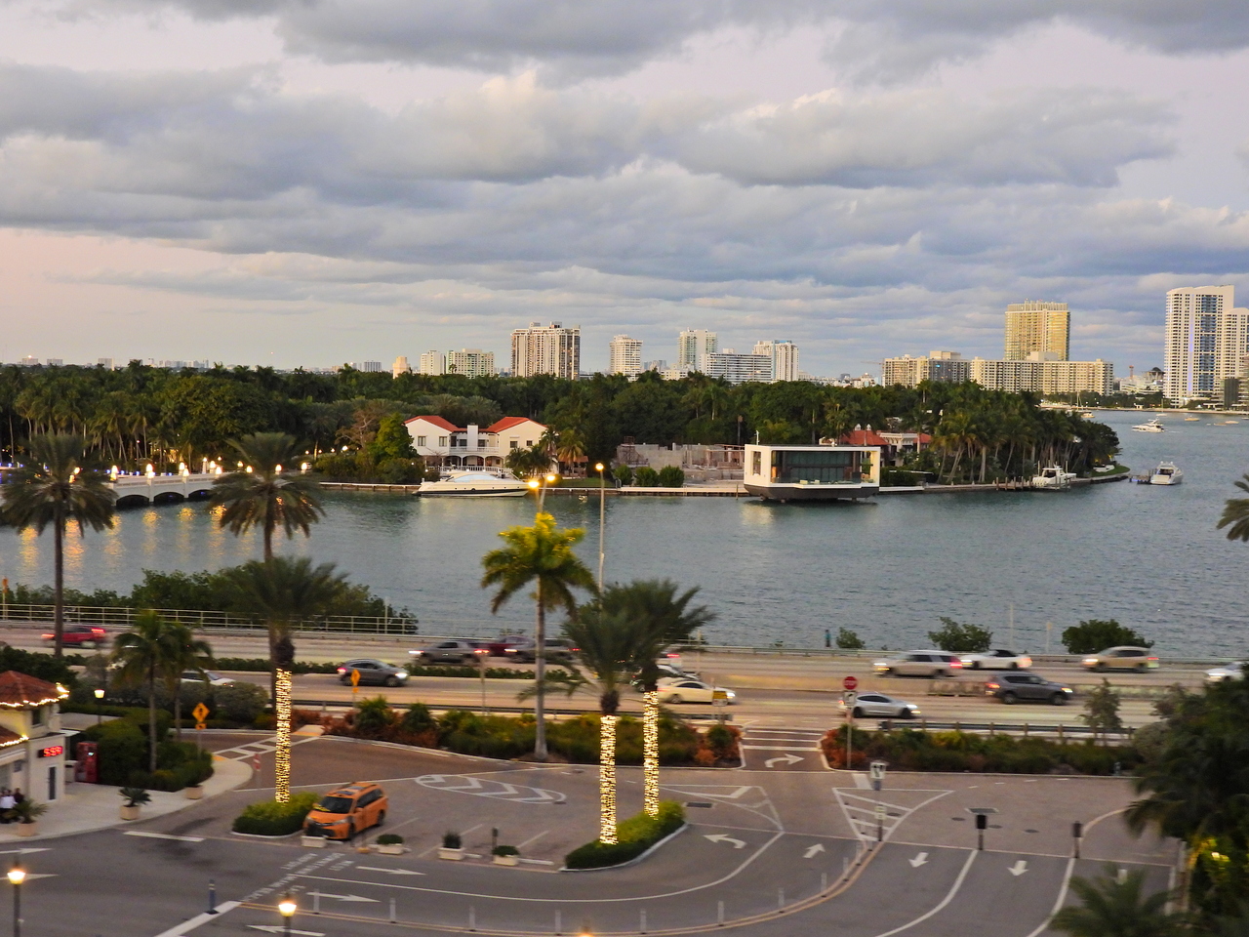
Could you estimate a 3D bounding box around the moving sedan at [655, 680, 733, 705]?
[{"bbox_3d":[4.540,13.708,111.814,4.750,1.450,1.850,1,3,5],"label":"moving sedan"}]

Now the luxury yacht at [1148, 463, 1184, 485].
[{"bbox_3d":[127.620,1.101,424.000,4.200,5.000,12.300,3,4,37],"label":"luxury yacht"}]

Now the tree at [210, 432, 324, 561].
[{"bbox_3d":[-20.379,6.175,102.807,6.500,16.525,6.500,1,3,0],"label":"tree"}]

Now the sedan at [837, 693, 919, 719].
[{"bbox_3d":[15.185,14.116,108.217,4.720,1.450,1.860,1,3,3],"label":"sedan"}]

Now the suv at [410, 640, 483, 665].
[{"bbox_3d":[-12.057,12.611,124.815,4.850,1.720,1.920,1,3,5],"label":"suv"}]

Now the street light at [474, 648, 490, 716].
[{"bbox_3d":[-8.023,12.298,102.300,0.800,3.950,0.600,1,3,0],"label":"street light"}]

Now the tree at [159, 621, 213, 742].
[{"bbox_3d":[-23.191,11.371,94.821,2.900,6.500,2.900,1,3,0],"label":"tree"}]

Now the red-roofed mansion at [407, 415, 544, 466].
[{"bbox_3d":[-30.112,-5.398,367.000,28.300,10.800,17.000,1,3,-3],"label":"red-roofed mansion"}]

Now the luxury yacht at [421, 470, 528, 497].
[{"bbox_3d":[-27.278,2.699,327.500,20.700,4.700,5.000,1,3,-2],"label":"luxury yacht"}]

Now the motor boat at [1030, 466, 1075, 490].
[{"bbox_3d":[86.246,1.664,362.000,3.600,4.300,11.800,4,4,41],"label":"motor boat"}]

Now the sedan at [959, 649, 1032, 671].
[{"bbox_3d":[26.035,13.329,126.911,4.750,1.400,1.870,1,3,5],"label":"sedan"}]

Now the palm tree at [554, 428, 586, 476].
[{"bbox_3d":[-10.656,-2.871,355.000,6.100,9.600,6.100,1,3,0],"label":"palm tree"}]

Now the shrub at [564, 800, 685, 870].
[{"bbox_3d":[0.409,15.515,76.301,2.100,0.720,9.800,2,3,24],"label":"shrub"}]

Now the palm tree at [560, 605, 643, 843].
[{"bbox_3d":[-0.744,10.895,74.813,3.700,10.100,3.700,1,3,0],"label":"palm tree"}]

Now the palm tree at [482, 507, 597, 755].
[{"bbox_3d":[-4.447,8.695,94.500,5.900,12.900,5.900,1,3,0],"label":"palm tree"}]

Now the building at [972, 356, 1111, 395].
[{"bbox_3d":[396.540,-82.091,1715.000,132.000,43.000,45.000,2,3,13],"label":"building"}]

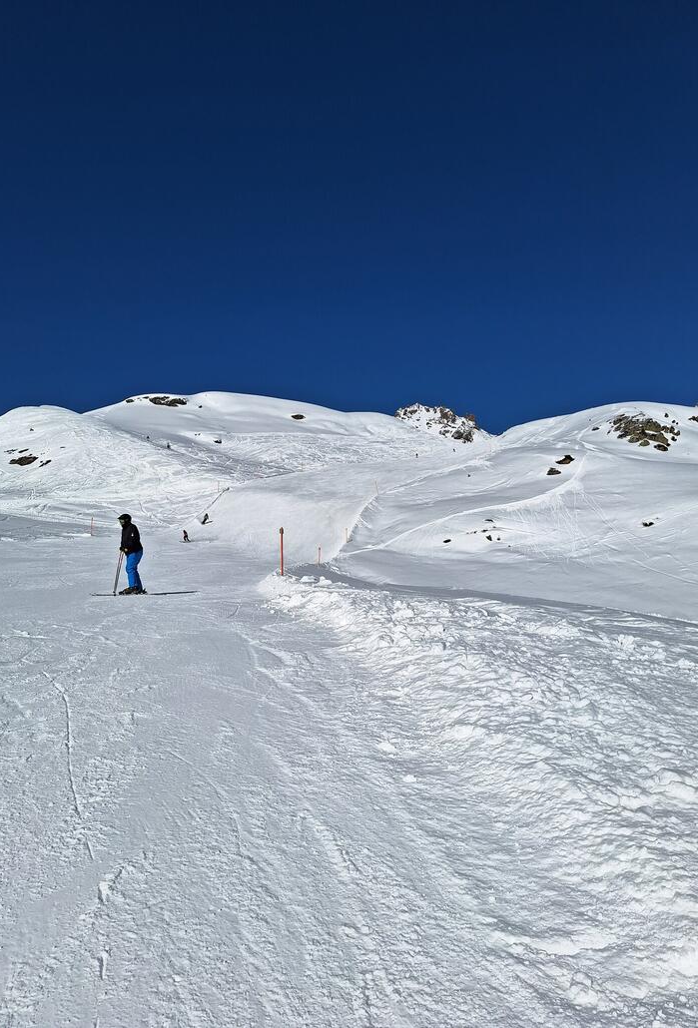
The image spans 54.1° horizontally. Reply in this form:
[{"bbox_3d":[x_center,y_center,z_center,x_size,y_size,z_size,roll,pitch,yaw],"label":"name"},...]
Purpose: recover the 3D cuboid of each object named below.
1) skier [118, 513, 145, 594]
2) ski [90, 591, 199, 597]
[{"bbox_3d":[-4.780,0.875,15.000,0.620,1.750,0.560,0,0,-15],"label":"skier"},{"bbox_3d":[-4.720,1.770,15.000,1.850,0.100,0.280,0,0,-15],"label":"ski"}]

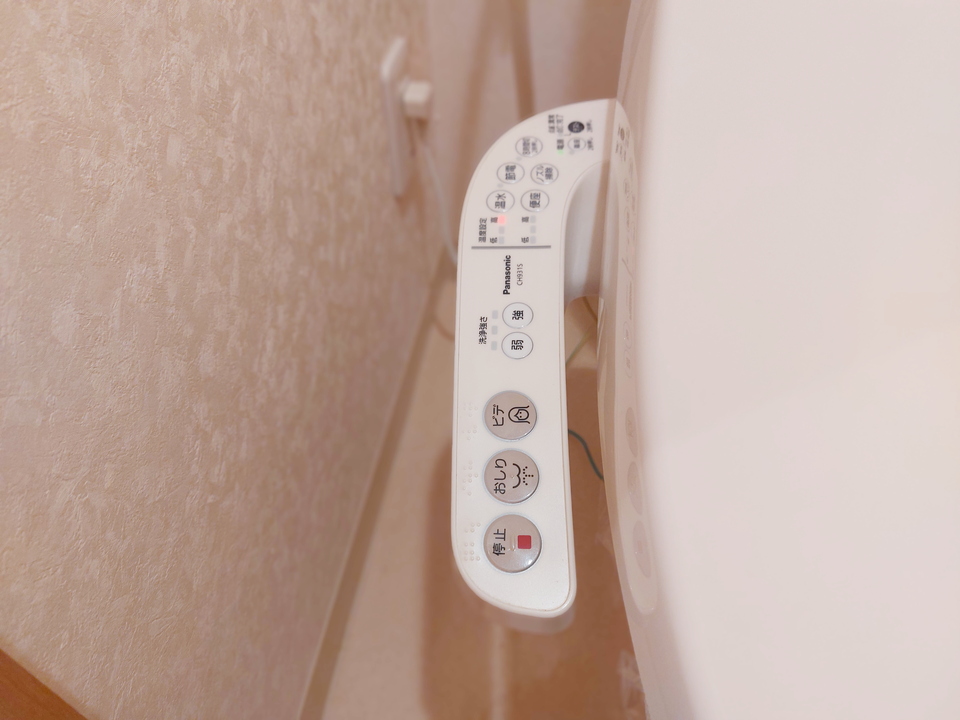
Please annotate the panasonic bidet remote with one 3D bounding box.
[{"bbox_3d":[0.033,-0.016,0.324,0.088,0.035,0.270,0,63,1],"label":"panasonic bidet remote"}]

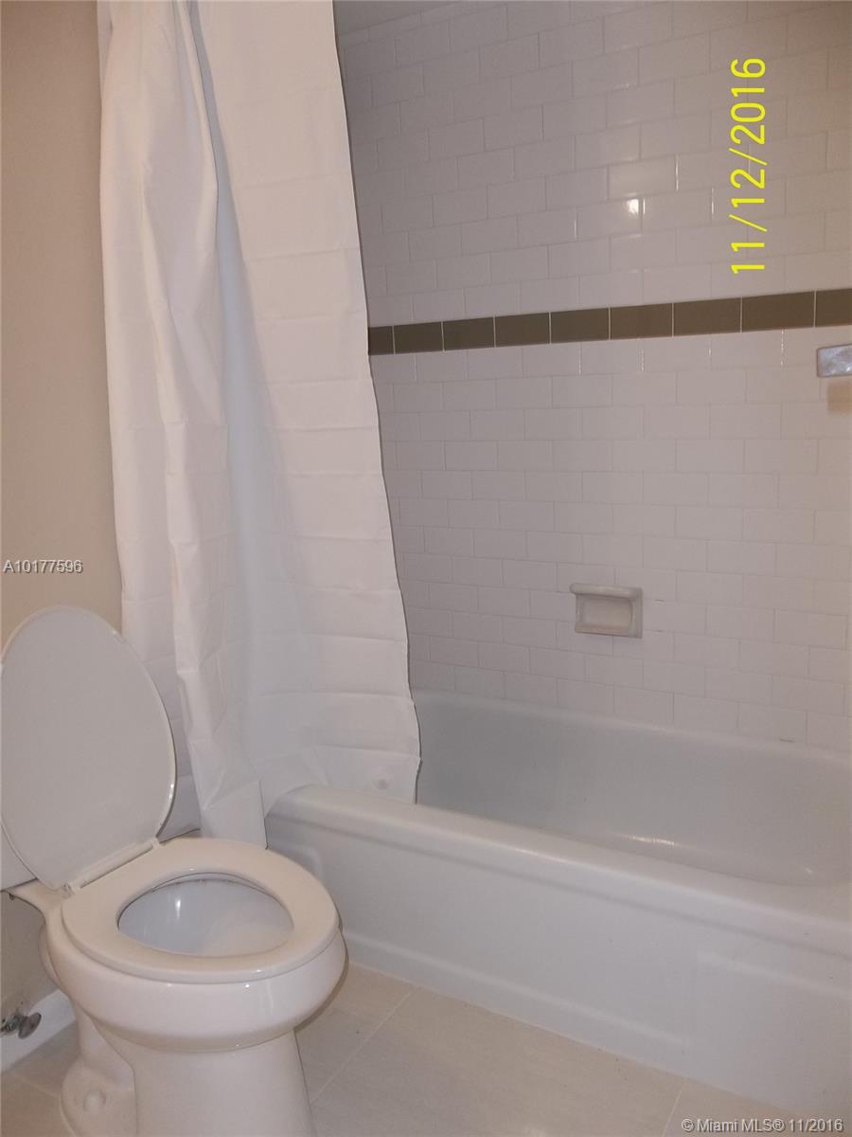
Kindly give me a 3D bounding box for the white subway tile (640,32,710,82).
[{"bbox_3d":[0.541,-1.104,1.918,0.152,0.076,0.009,4,14,29],"label":"white subway tile"}]

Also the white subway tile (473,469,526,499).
[{"bbox_3d":[0.191,-0.216,2.315,0.152,0.076,0.010,4,14,30],"label":"white subway tile"}]

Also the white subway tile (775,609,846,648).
[{"bbox_3d":[0.879,0.136,2.023,0.152,0.076,0.009,4,14,29],"label":"white subway tile"}]

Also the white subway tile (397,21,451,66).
[{"bbox_3d":[-0.004,-1.321,2.236,0.153,0.076,0.009,4,14,29],"label":"white subway tile"}]

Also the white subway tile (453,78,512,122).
[{"bbox_3d":[0.138,-1.119,2.120,0.152,0.076,0.008,4,14,30],"label":"white subway tile"}]

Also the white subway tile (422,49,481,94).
[{"bbox_3d":[0.066,-1.214,2.168,0.152,0.076,0.009,4,14,29],"label":"white subway tile"}]

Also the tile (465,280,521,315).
[{"bbox_3d":[0.176,-0.696,2.281,0.153,0.076,0.009,4,14,29],"label":"tile"}]

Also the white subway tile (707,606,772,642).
[{"bbox_3d":[0.737,0.127,2.070,0.152,0.076,0.009,4,14,30],"label":"white subway tile"}]

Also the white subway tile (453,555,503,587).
[{"bbox_3d":[0.143,0.006,2.420,0.152,0.076,0.009,4,14,29],"label":"white subway tile"}]

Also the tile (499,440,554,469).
[{"bbox_3d":[0.255,-0.289,2.255,0.152,0.076,0.009,4,14,30],"label":"tile"}]

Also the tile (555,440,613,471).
[{"bbox_3d":[0.386,-0.277,2.183,0.152,0.076,0.010,4,14,30],"label":"tile"}]

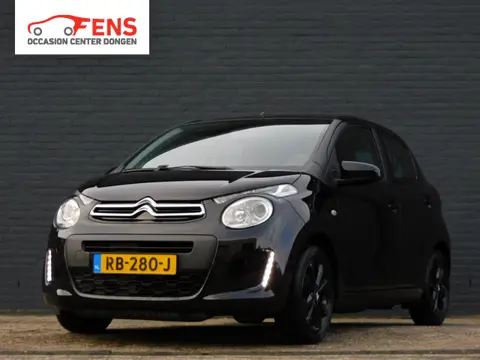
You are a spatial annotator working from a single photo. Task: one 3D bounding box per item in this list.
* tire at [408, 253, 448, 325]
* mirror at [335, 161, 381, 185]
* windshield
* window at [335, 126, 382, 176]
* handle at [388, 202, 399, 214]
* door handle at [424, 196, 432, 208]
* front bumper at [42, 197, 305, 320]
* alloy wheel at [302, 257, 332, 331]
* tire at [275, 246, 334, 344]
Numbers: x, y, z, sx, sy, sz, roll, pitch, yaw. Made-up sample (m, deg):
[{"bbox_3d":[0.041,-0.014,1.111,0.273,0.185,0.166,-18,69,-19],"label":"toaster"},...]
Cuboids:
[{"bbox_3d":[1.376,0.774,9.598,0.170,0.574,0.574,-1,-4,26],"label":"tire"},{"bbox_3d":[0.706,-0.041,7.926,0.230,0.140,0.170,-1,-4,26],"label":"mirror"},{"bbox_3d":[-0.062,-0.239,8.273,1.260,0.130,0.770,-1,25,26],"label":"windshield"},{"bbox_3d":[0.721,-0.198,8.368,0.070,0.380,0.870,-24,-13,23],"label":"window"},{"bbox_3d":[1.003,0.186,8.644,0.050,0.065,0.190,-1,-4,26],"label":"handle"},{"bbox_3d":[1.324,0.159,9.328,0.050,0.065,0.185,-1,-4,26],"label":"door handle"},{"bbox_3d":[-0.471,0.433,7.400,1.580,0.640,0.520,-1,-4,26],"label":"front bumper"},{"bbox_3d":[0.377,0.642,7.486,0.150,0.410,0.410,-1,-4,26],"label":"alloy wheel"},{"bbox_3d":[0.366,0.642,7.492,0.175,0.574,0.574,-1,-4,26],"label":"tire"}]

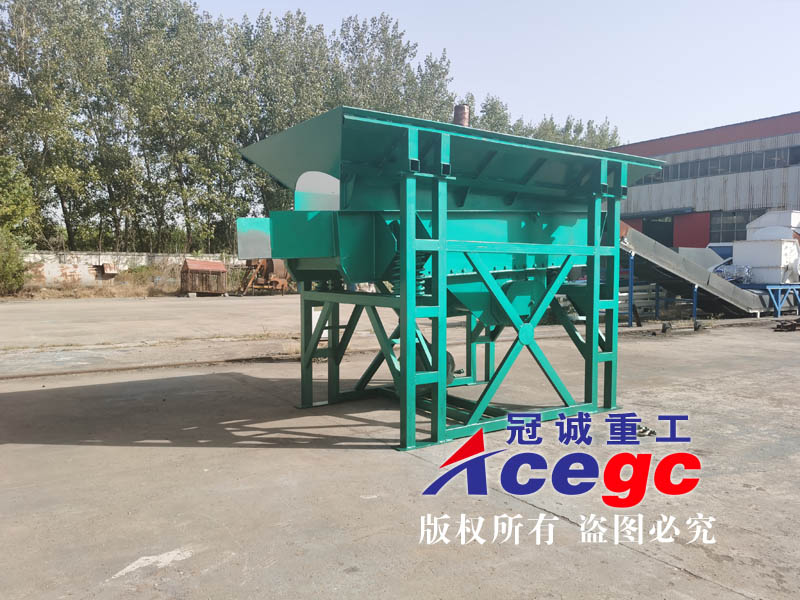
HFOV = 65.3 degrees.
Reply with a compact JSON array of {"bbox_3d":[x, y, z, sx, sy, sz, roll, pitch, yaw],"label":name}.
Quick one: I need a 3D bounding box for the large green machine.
[{"bbox_3d":[0.587,-0.194,7.209,4.752,2.915,2.320,-2,3,-35],"label":"large green machine"}]

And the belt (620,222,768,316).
[{"bbox_3d":[9.273,-0.774,20.657,8.900,0.780,1.250,17,-8,-34],"label":"belt"}]

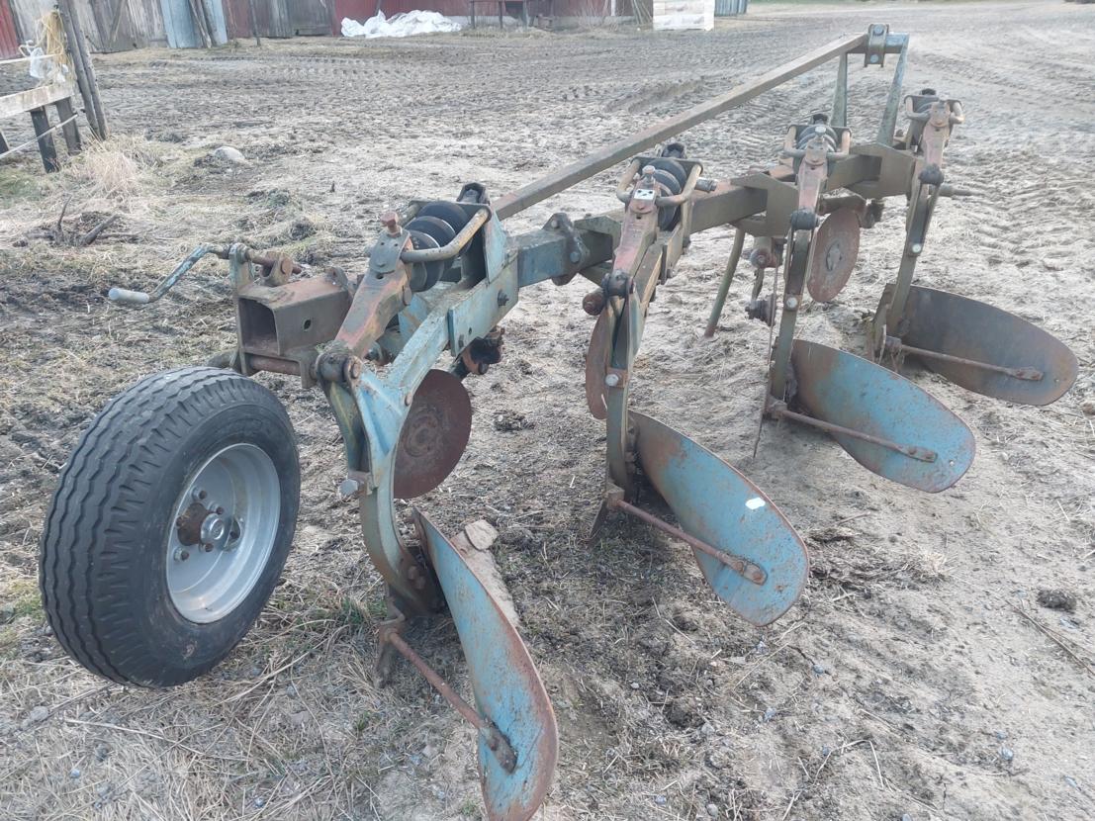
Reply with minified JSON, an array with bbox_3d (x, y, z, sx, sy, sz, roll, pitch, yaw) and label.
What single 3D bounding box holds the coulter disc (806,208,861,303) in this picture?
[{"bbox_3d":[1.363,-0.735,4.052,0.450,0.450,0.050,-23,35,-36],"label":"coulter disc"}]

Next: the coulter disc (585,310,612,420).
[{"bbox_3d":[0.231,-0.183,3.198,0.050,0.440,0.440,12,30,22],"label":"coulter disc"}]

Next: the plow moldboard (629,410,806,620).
[{"bbox_3d":[0.421,0.270,2.416,0.165,0.380,0.940,-10,29,-17],"label":"plow moldboard"}]

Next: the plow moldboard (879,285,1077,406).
[{"bbox_3d":[1.677,-0.264,3.422,0.165,0.380,0.940,-10,29,-17],"label":"plow moldboard"}]

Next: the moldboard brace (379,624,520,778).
[{"bbox_3d":[-0.228,0.596,1.838,0.045,0.055,0.614,-17,22,-29],"label":"moldboard brace"}]

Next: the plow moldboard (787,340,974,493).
[{"bbox_3d":[1.050,0.002,2.920,0.165,0.380,0.940,-10,29,-17],"label":"plow moldboard"}]

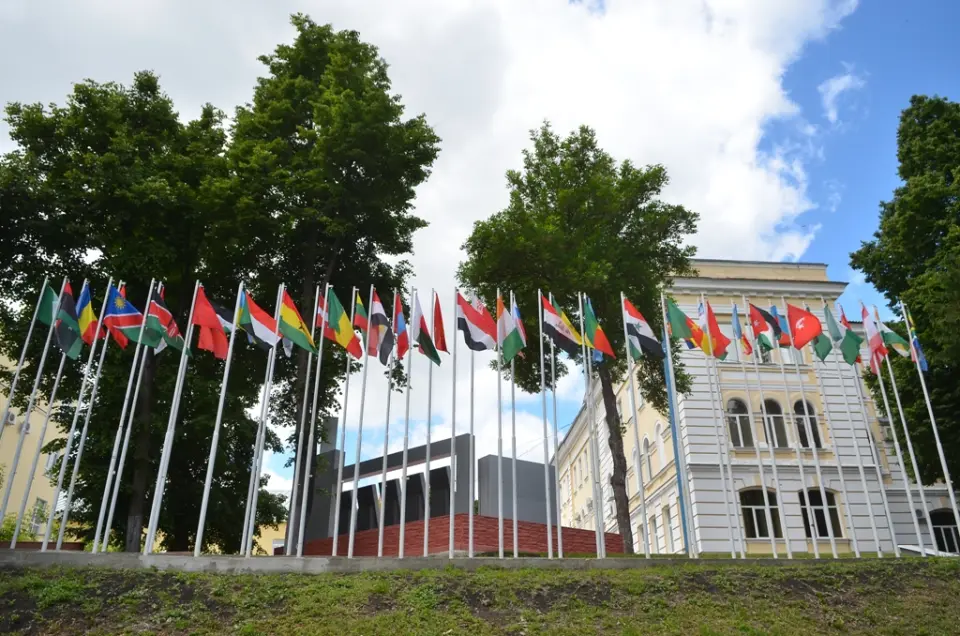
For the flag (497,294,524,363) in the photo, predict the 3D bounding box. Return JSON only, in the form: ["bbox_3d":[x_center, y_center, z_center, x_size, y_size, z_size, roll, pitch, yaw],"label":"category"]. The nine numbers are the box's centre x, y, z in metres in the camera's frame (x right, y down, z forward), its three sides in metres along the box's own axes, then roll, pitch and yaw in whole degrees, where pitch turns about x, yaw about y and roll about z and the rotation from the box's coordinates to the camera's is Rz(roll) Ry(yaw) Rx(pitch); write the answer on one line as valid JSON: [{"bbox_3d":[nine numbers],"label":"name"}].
[{"bbox_3d":[0.738,0.271,15.504,0.660,1.700,0.350,1,-23,-2],"label":"flag"}]

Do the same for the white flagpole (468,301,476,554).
[{"bbox_3d":[-0.179,2.291,15.750,0.090,6.550,0.090,0,-23,0],"label":"white flagpole"}]

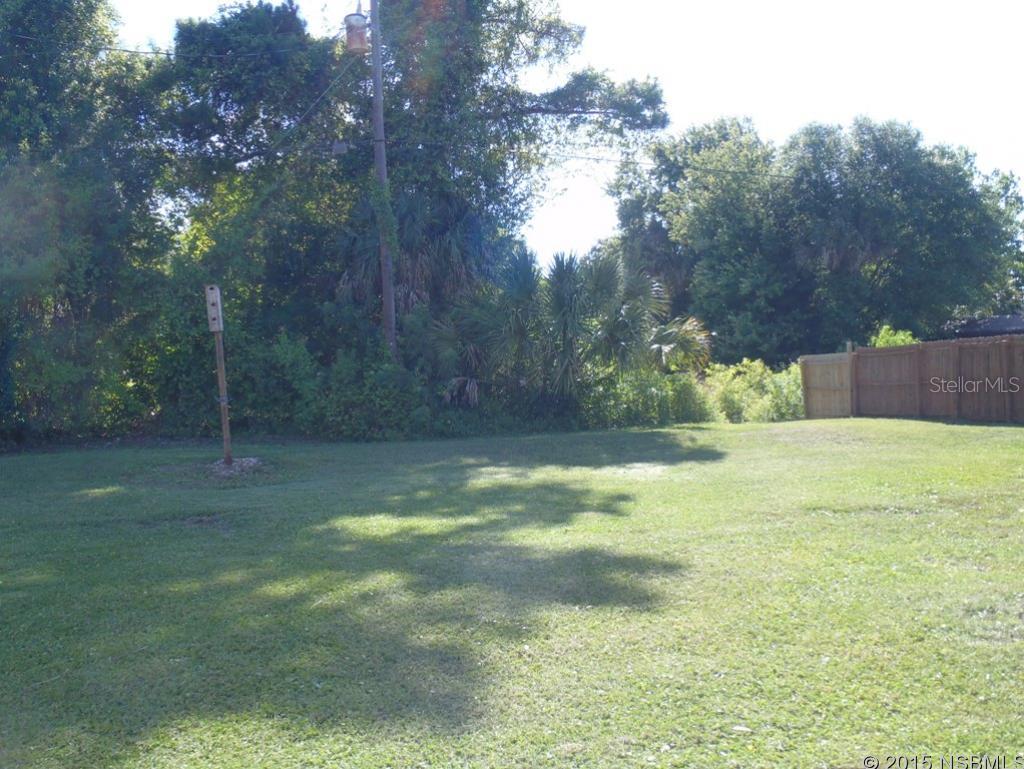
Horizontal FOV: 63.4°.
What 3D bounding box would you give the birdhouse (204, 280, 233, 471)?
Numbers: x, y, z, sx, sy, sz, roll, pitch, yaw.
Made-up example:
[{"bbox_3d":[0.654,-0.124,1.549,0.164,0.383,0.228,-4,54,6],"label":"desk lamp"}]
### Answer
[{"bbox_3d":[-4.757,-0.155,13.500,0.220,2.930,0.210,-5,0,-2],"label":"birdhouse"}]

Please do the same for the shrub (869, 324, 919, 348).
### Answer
[{"bbox_3d":[10.550,-0.470,22.800,1.600,2.350,1.600,-2,0,11],"label":"shrub"}]

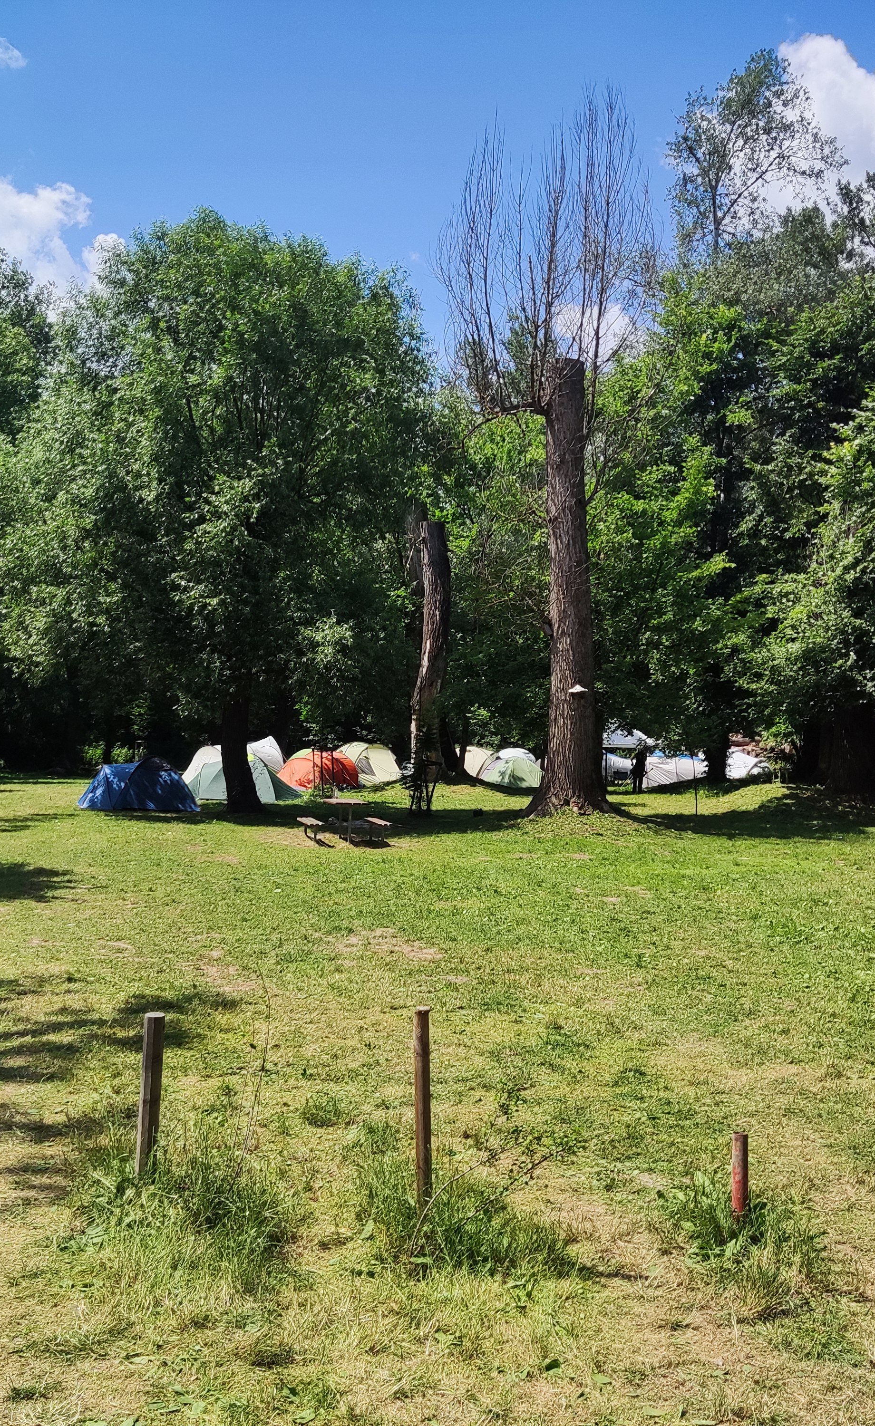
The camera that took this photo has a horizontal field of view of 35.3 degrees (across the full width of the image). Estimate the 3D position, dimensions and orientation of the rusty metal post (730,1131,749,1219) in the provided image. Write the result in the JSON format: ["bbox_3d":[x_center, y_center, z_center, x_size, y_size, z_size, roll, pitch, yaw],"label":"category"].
[{"bbox_3d":[1.145,1.760,5.204,0.059,0.345,0.059,0,-1,0],"label":"rusty metal post"}]

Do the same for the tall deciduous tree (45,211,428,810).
[{"bbox_3d":[-5.136,-5.077,35.493,9.300,15.200,9.000,0,-1,0],"label":"tall deciduous tree"}]

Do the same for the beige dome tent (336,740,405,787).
[{"bbox_3d":[-2.666,1.949,53.000,2.300,1.700,2.800,1,-1,-37],"label":"beige dome tent"}]

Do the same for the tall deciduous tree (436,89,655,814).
[{"bbox_3d":[2.783,-6.641,35.234,5.500,18.400,5.300,0,-1,0],"label":"tall deciduous tree"}]

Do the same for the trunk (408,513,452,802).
[{"bbox_3d":[-0.241,-1.853,44.500,1.300,8.900,1.200,0,-1,0],"label":"trunk"}]

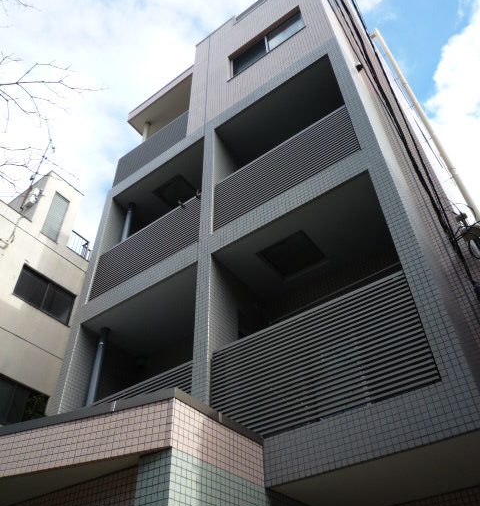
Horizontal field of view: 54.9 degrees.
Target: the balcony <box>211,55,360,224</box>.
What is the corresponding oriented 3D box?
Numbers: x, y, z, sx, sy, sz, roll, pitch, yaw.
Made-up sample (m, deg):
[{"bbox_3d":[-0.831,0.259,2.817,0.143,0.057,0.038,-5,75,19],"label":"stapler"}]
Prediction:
[{"bbox_3d":[0.823,-1.276,6.794,2.122,2.494,1.200,-28,-49,25],"label":"balcony"}]

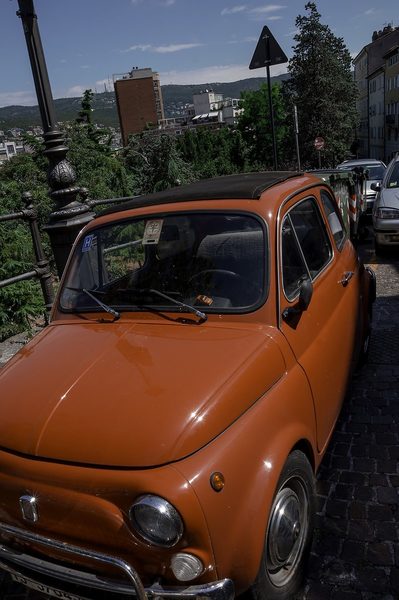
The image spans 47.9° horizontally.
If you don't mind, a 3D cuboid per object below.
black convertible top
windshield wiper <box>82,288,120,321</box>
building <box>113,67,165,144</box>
[{"bbox_3d":[0.030,-0.542,2.339,0.880,0.090,0.800,-1,18,28],"label":"black convertible top"},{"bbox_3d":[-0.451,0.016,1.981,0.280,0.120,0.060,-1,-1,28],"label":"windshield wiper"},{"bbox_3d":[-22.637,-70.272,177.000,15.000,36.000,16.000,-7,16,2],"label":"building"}]

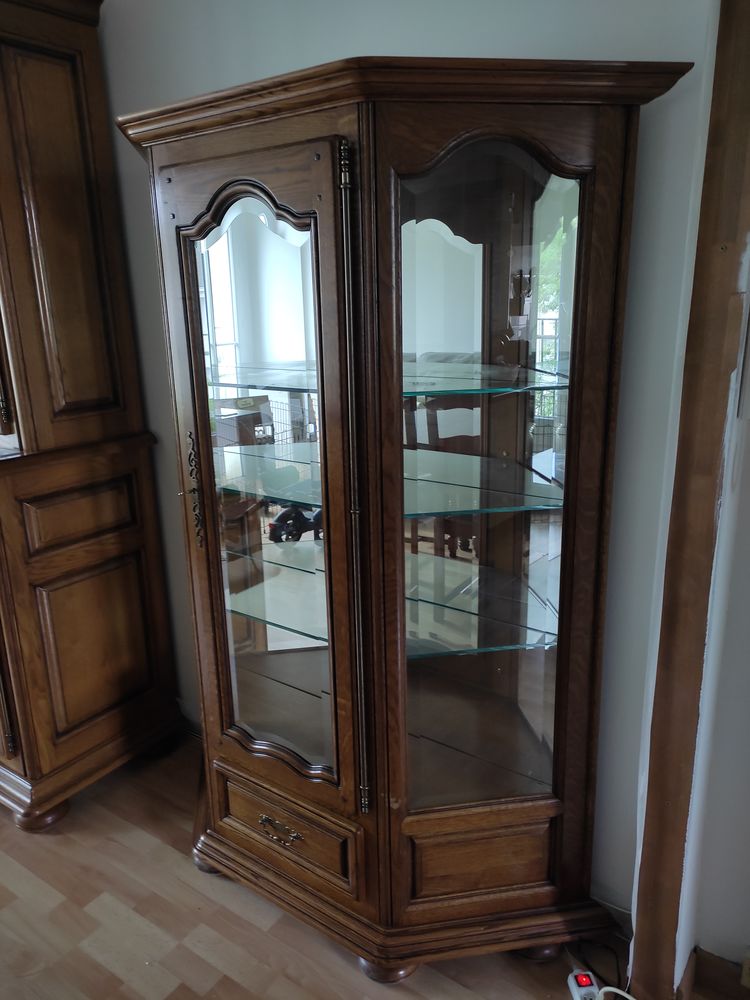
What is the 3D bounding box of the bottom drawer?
[{"bbox_3d":[-0.131,0.729,1.829,0.458,0.171,0.270,10,19,36],"label":"bottom drawer"}]

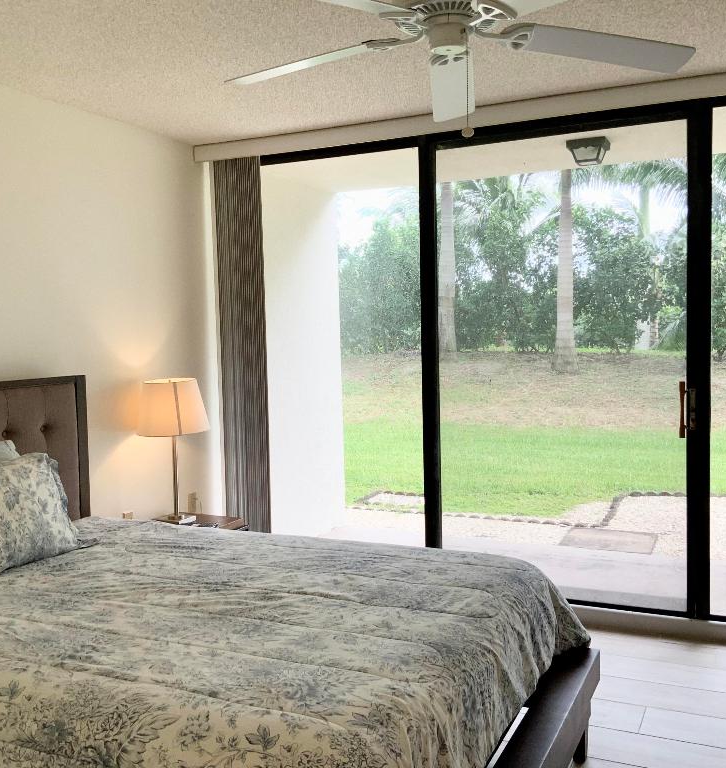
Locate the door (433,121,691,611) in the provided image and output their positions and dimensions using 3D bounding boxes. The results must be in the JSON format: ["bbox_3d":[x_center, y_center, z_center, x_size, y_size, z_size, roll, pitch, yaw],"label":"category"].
[{"bbox_3d":[0.905,-0.070,4.042,1.260,2.200,0.080,0,4,25],"label":"door"}]

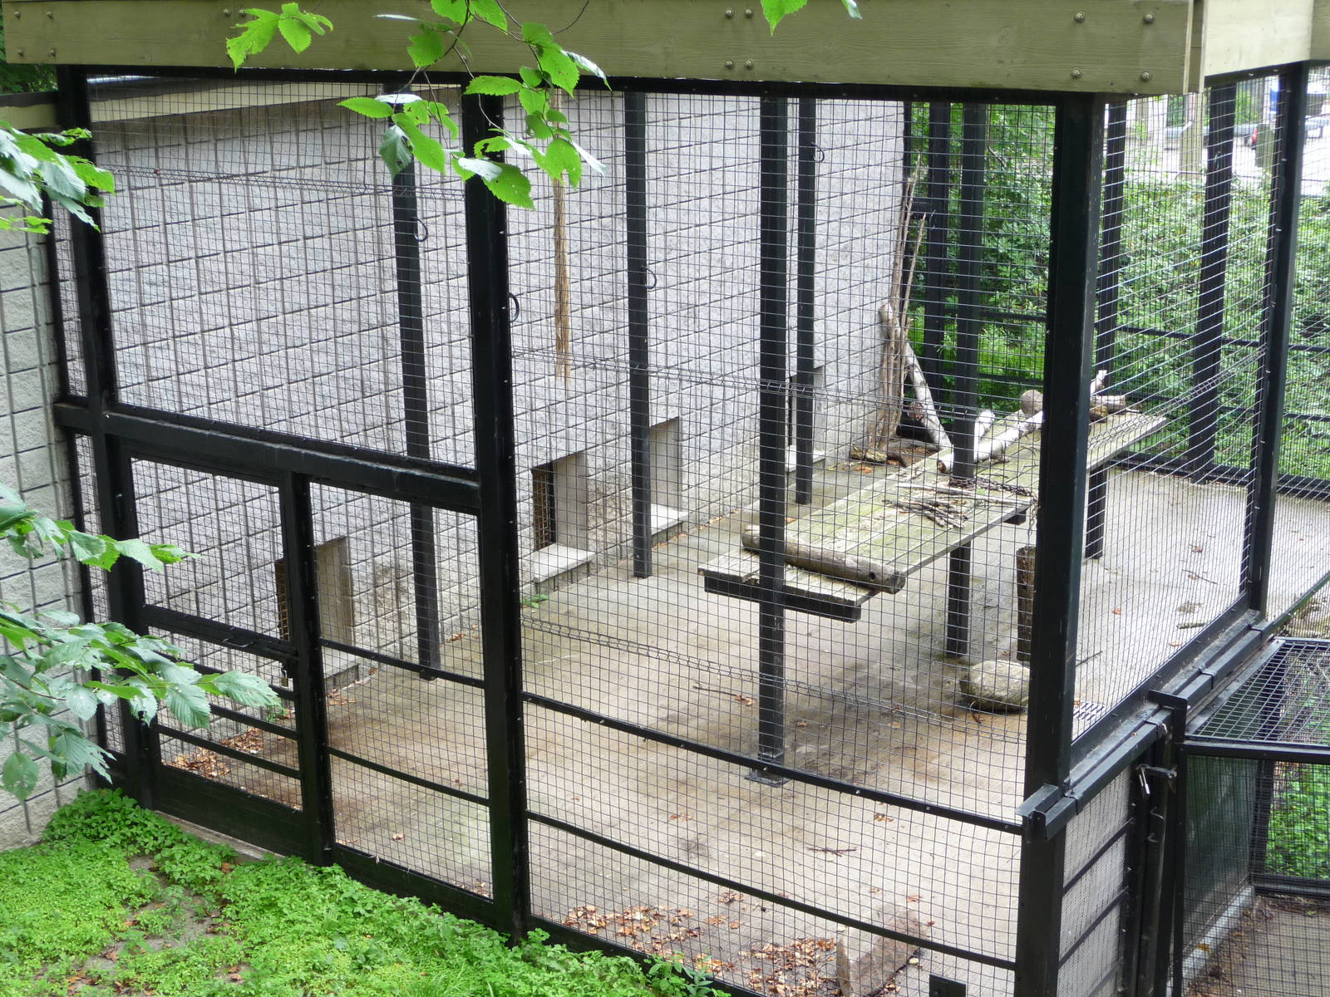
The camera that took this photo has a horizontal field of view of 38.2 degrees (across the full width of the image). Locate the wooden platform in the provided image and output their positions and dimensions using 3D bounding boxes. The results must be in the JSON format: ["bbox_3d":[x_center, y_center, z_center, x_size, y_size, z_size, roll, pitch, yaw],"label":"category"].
[{"bbox_3d":[1.837,-0.027,11.869,0.980,0.130,4.480,10,20,33],"label":"wooden platform"}]

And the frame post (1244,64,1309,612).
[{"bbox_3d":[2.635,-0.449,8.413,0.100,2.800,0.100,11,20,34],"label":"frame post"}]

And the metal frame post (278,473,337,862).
[{"bbox_3d":[-1.704,0.835,9.185,0.120,1.970,0.100,11,20,34],"label":"metal frame post"}]

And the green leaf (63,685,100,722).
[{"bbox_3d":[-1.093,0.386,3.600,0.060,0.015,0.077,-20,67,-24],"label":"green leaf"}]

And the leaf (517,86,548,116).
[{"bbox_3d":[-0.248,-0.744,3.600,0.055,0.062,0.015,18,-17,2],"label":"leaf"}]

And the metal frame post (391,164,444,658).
[{"bbox_3d":[-1.457,-0.614,11.267,0.100,3.560,0.100,11,20,34],"label":"metal frame post"}]

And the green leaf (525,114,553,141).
[{"bbox_3d":[-0.236,-0.695,3.600,0.050,0.058,0.015,18,-18,3],"label":"green leaf"}]

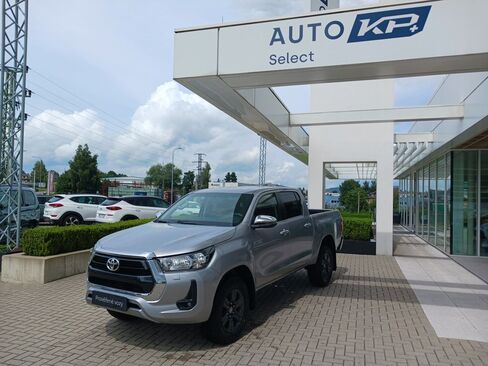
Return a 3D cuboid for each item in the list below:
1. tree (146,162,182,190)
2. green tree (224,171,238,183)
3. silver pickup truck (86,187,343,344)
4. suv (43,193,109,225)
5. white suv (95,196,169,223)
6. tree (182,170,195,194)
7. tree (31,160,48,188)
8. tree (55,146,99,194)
[{"bbox_3d":[-13.960,-0.076,66.000,6.260,6.958,6.260,1,-2,-12],"label":"tree"},{"bbox_3d":[-3.449,0.556,105.000,3.669,8.010,3.669,1,-2,-2],"label":"green tree"},{"bbox_3d":[-0.015,0.993,6.290,1.930,1.810,5.320,0,-2,32],"label":"silver pickup truck"},{"bbox_3d":[-7.700,1.390,19.300,4.470,1.650,1.870,2,-2,-44],"label":"suv"},{"bbox_3d":[-4.760,1.410,18.550,1.870,1.650,4.470,-1,-2,45],"label":"white suv"},{"bbox_3d":[-9.916,0.632,68.000,2.037,5.731,2.037,1,-2,-8],"label":"tree"},{"bbox_3d":[-37.612,-0.432,70.000,3.145,7.413,3.145,1,-2,-28],"label":"tree"},{"bbox_3d":[-21.873,-1.083,50.000,5.741,7.950,5.741,1,-2,-24],"label":"tree"}]

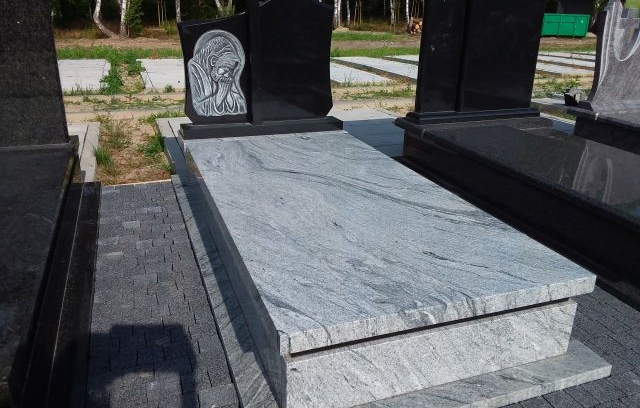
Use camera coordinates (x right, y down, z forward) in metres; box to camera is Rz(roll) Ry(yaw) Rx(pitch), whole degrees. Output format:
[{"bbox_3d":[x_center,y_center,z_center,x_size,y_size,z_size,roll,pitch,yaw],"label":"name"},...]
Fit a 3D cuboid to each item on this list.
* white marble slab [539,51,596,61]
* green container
[{"bbox_3d":[8.068,-4.657,16.533,1.540,0.110,2.970,-6,22,-19],"label":"white marble slab"},{"bbox_3d":[18.685,-13.699,39.735,3.100,1.600,1.800,6,20,13],"label":"green container"}]

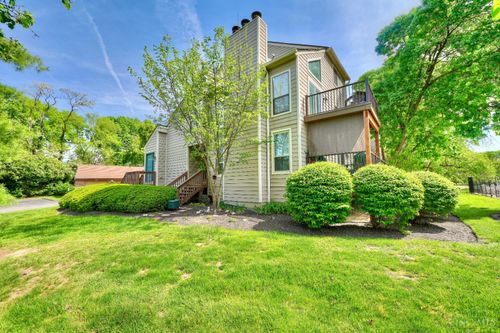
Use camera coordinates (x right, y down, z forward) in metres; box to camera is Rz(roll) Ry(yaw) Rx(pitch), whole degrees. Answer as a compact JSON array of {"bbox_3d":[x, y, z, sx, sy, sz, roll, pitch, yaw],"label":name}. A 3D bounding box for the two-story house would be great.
[{"bbox_3d":[0.766,-3.637,14.288,14.381,11.623,10.047,-4,-6,39],"label":"two-story house"}]

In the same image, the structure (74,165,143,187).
[{"bbox_3d":[-19.776,2.177,28.800,8.730,4.268,6.596,3,-6,-34],"label":"structure"}]

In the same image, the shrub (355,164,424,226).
[{"bbox_3d":[4.038,0.817,5.812,1.773,1.763,1.773,0,-5,0],"label":"shrub"}]

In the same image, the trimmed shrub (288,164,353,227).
[{"bbox_3d":[1.921,0.792,5.516,1.773,1.812,1.773,0,-5,0],"label":"trimmed shrub"}]

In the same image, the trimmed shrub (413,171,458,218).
[{"bbox_3d":[6.501,0.945,7.092,1.527,1.586,1.527,0,-5,0],"label":"trimmed shrub"}]

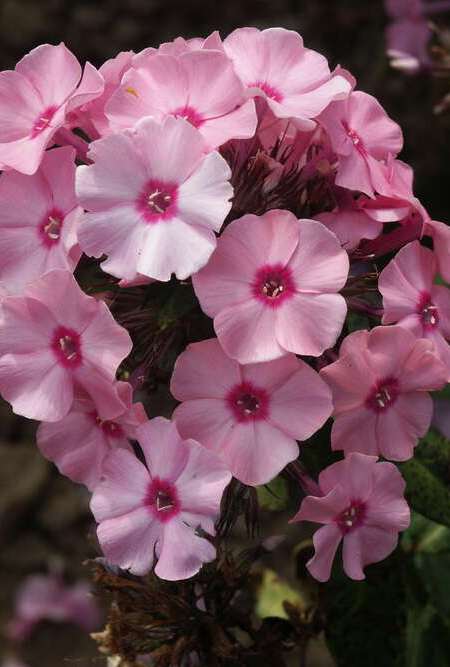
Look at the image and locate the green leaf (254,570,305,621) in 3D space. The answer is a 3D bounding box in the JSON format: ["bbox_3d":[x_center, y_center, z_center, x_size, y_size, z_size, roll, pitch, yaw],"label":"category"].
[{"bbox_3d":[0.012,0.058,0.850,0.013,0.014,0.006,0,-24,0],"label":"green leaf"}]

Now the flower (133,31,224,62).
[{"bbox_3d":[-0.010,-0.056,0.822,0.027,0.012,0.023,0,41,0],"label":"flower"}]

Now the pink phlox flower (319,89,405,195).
[{"bbox_3d":[0.028,-0.039,0.796,0.013,0.026,0.024,-34,-5,41],"label":"pink phlox flower"}]

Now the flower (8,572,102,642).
[{"bbox_3d":[-0.052,0.084,1.180,0.029,0.014,0.026,2,53,5],"label":"flower"}]

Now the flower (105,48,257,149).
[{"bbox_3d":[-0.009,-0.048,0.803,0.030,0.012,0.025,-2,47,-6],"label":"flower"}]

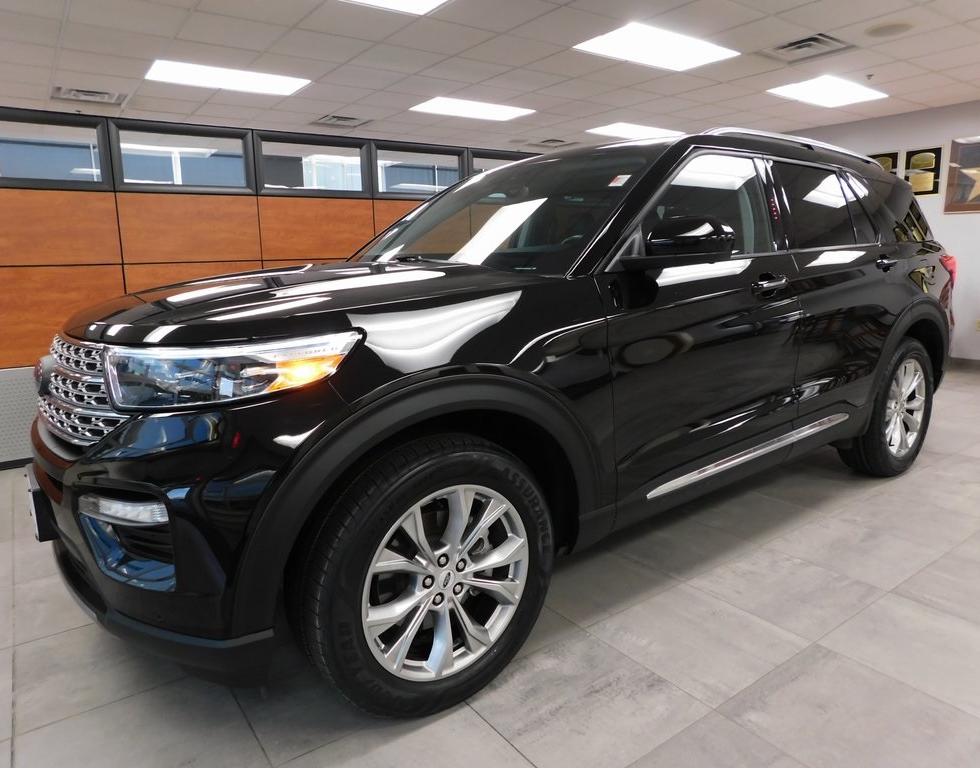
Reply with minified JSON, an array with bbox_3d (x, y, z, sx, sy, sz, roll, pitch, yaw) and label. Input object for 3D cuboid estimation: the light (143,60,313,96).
[{"bbox_3d":[-2.131,-2.530,5.576,1.200,0.060,0.600,-9,13,-35],"label":"light"}]

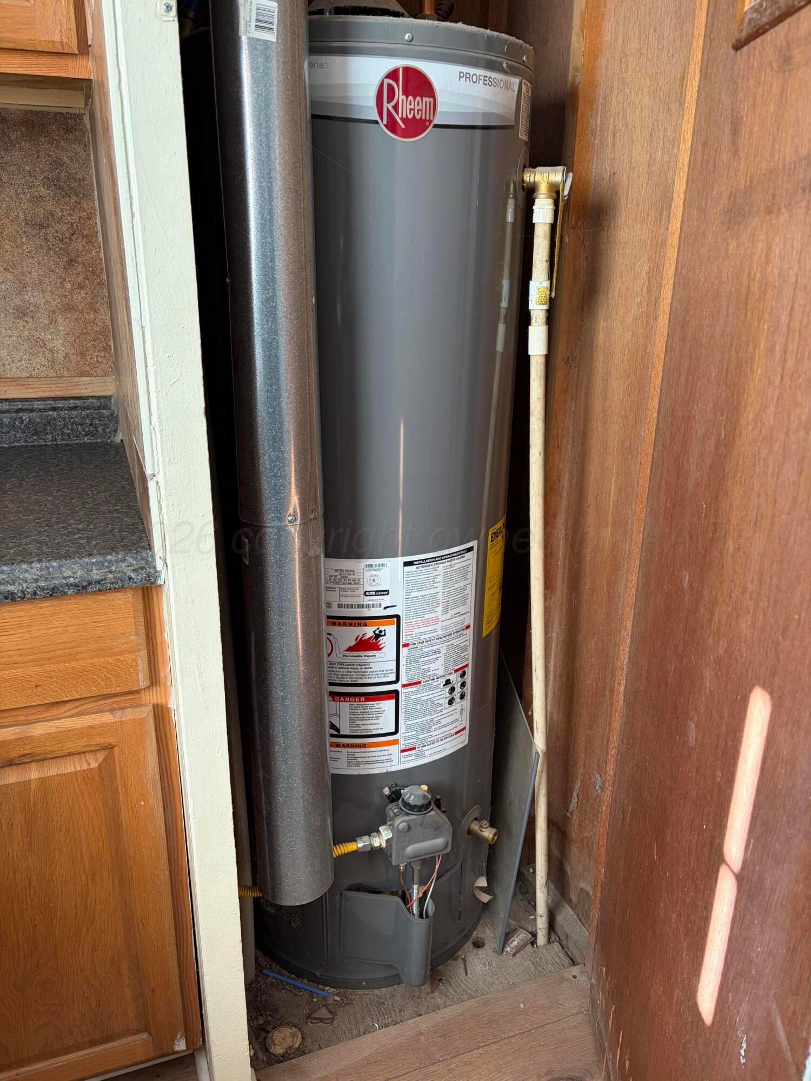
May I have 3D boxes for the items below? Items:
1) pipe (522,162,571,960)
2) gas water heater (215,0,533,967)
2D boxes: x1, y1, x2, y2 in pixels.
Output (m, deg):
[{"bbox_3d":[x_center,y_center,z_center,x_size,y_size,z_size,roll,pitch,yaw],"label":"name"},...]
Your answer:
[{"bbox_3d":[0.228,0.138,1.335,0.070,1.375,0.048,1,20,12],"label":"pipe"},{"bbox_3d":[-0.061,0.016,1.376,0.496,1.546,0.572,-6,22,-17],"label":"gas water heater"}]

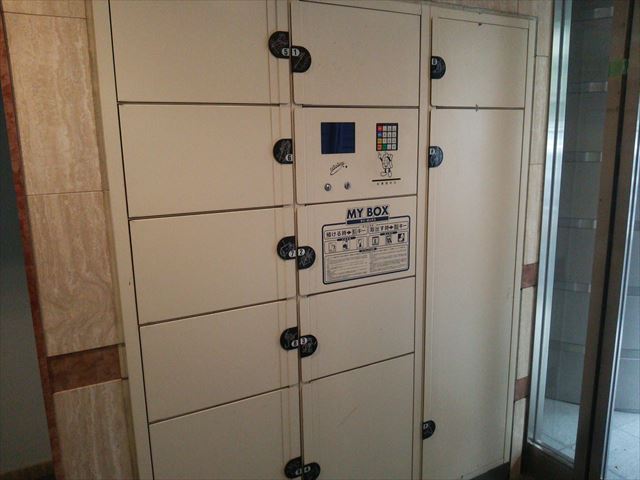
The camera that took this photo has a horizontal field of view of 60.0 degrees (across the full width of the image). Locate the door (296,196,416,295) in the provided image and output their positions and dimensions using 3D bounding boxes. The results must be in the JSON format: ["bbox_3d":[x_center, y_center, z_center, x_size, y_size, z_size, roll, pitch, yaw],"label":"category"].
[{"bbox_3d":[0.120,0.009,1.718,0.442,0.263,0.025,-7,13,-30],"label":"door"}]

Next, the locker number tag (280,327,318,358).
[{"bbox_3d":[-0.059,0.305,1.647,0.126,0.098,0.012,-7,13,-30],"label":"locker number tag"}]

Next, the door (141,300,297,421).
[{"bbox_3d":[-0.262,0.325,1.546,0.449,0.264,0.025,-7,13,-30],"label":"door"}]

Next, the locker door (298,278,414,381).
[{"bbox_3d":[0.126,0.277,1.772,0.440,0.261,0.025,-7,13,-30],"label":"locker door"}]

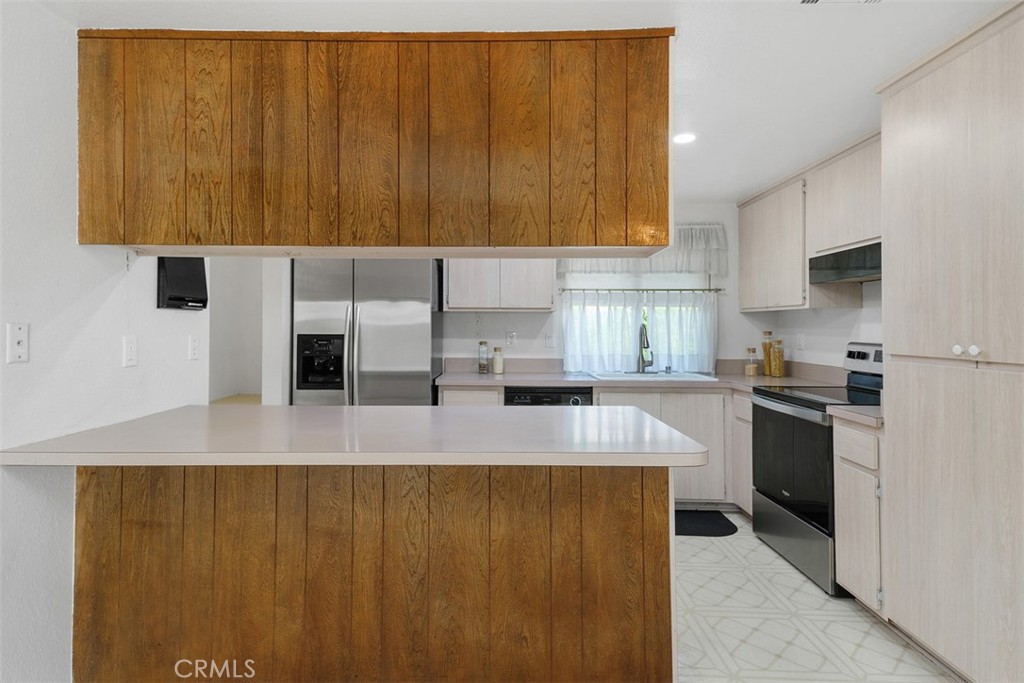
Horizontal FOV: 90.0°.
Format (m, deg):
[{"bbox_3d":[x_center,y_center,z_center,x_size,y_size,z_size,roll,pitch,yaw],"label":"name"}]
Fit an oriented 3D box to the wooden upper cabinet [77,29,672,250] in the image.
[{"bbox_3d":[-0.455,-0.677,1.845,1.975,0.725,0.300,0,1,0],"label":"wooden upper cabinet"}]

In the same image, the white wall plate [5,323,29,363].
[{"bbox_3d":[-1.446,0.006,1.500,0.008,0.115,0.071,0,1,0],"label":"white wall plate"}]

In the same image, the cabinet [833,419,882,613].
[{"bbox_3d":[1.873,0.761,2.344,0.605,0.805,0.320,0,1,-1],"label":"cabinet"}]

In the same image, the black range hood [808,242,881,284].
[{"bbox_3d":[2.033,-0.417,2.831,0.330,0.165,0.740,0,1,-1],"label":"black range hood"}]

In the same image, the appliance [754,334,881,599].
[{"bbox_3d":[1.789,0.612,2.766,0.650,1.190,0.764,0,1,0],"label":"appliance"}]

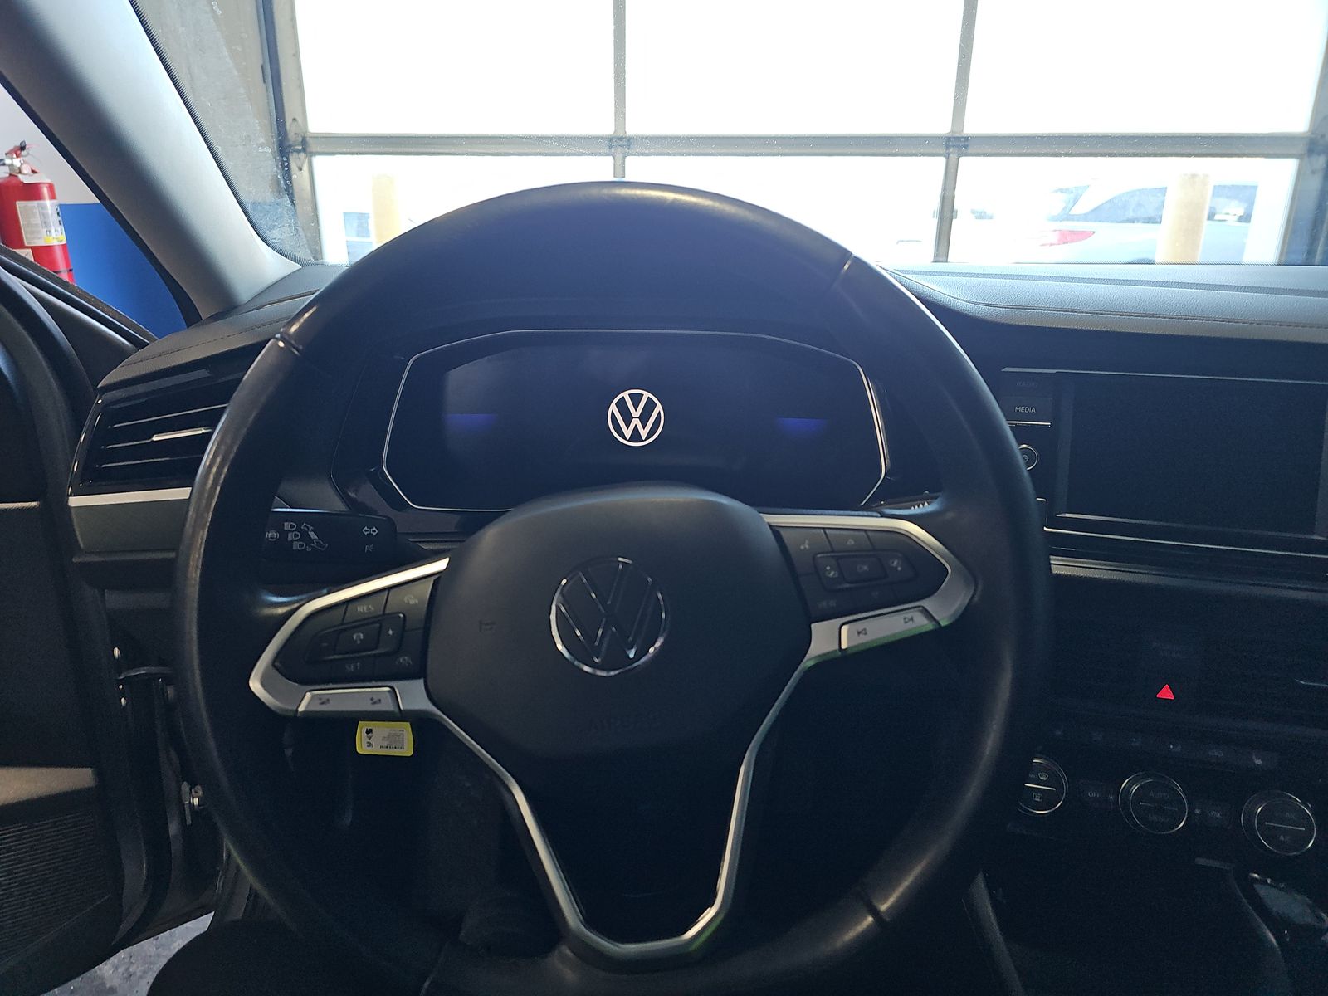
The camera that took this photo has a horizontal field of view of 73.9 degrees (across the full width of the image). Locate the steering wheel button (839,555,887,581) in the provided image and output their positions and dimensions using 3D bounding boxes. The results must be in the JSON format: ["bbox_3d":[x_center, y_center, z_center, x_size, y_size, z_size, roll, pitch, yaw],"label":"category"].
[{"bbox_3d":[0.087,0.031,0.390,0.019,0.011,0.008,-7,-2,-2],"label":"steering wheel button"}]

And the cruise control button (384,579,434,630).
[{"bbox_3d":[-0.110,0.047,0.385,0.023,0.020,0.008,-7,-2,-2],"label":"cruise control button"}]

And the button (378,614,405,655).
[{"bbox_3d":[-0.117,0.059,0.381,0.014,0.017,0.006,-10,0,0],"label":"button"}]

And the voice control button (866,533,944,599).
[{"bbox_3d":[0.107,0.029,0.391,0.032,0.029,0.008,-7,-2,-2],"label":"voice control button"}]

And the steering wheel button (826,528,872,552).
[{"bbox_3d":[0.080,0.018,0.383,0.021,0.009,0.006,1,0,0],"label":"steering wheel button"}]

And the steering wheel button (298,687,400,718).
[{"bbox_3d":[-0.136,0.088,0.385,0.044,0.013,0.010,-2,0,0],"label":"steering wheel button"}]

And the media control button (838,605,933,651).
[{"bbox_3d":[0.097,0.056,0.385,0.044,0.012,0.010,-13,0,0],"label":"media control button"}]

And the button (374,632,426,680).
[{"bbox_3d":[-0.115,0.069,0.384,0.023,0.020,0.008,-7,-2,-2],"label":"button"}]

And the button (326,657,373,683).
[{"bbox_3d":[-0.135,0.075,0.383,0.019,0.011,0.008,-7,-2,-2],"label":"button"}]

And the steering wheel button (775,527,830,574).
[{"bbox_3d":[0.062,0.023,0.383,0.022,0.020,0.006,-3,0,0],"label":"steering wheel button"}]

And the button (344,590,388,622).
[{"bbox_3d":[-0.128,0.047,0.383,0.022,0.009,0.006,-14,0,0],"label":"button"}]

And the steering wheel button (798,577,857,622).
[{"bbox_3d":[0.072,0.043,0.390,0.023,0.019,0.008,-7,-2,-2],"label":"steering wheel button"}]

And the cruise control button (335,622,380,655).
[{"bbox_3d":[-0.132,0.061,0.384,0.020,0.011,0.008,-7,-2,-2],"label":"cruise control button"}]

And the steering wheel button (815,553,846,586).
[{"bbox_3d":[0.071,0.031,0.381,0.012,0.015,0.006,-5,0,0],"label":"steering wheel button"}]

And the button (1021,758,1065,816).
[{"bbox_3d":[0.266,0.205,0.628,0.040,0.040,0.016,5,-11,16],"label":"button"}]

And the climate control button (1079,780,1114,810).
[{"bbox_3d":[0.306,0.210,0.626,0.022,0.018,0.006,5,-11,16],"label":"climate control button"}]

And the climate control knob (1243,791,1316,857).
[{"bbox_3d":[0.422,0.223,0.605,0.041,0.041,0.016,5,-3,13],"label":"climate control knob"}]

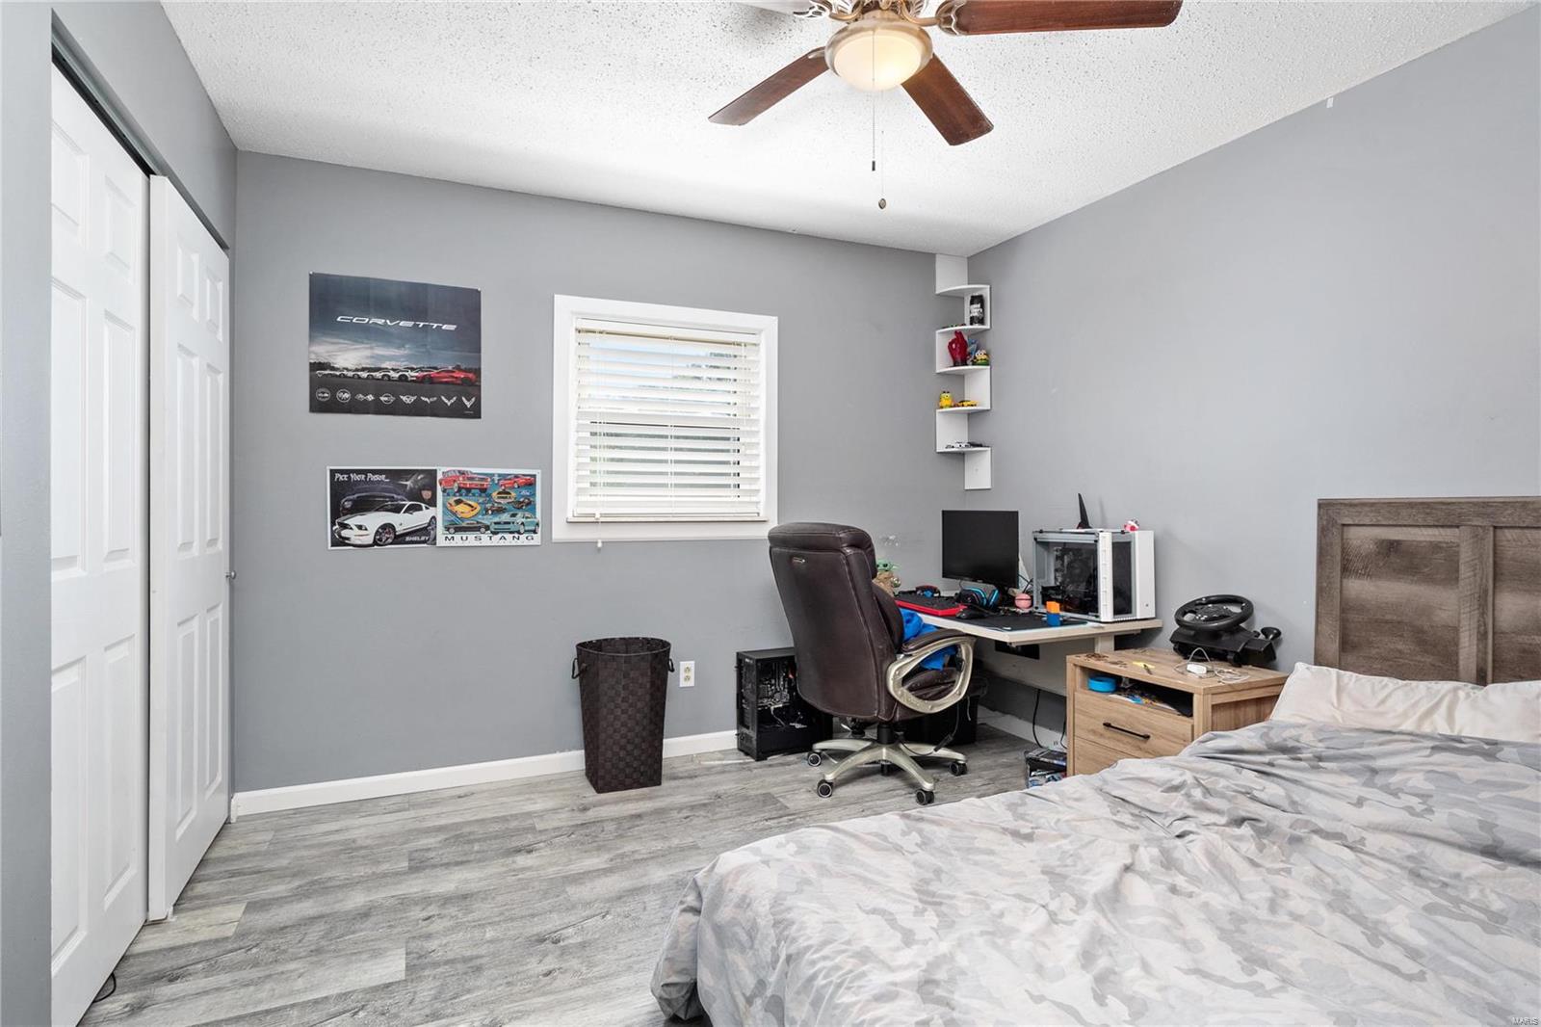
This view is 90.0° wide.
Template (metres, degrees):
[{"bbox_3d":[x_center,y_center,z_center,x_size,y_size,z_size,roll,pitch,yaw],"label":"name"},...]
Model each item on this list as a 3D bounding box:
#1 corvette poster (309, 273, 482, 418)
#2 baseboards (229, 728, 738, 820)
[{"bbox_3d":[-1.471,-0.653,3.050,0.610,0.534,0.010,0,0,-24],"label":"corvette poster"},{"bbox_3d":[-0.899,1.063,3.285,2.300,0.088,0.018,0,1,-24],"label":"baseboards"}]

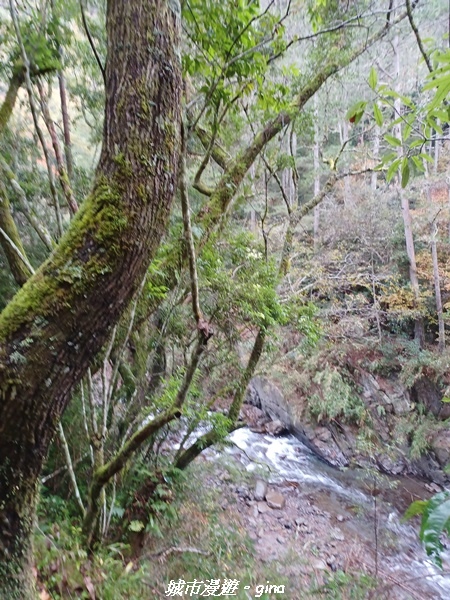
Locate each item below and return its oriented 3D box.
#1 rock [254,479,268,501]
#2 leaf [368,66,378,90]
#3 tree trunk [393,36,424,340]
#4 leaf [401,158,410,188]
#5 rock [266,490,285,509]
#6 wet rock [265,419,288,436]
[{"bbox_3d":[0.724,3.761,8.600,0.260,0.320,0.320,0,4,0],"label":"rock"},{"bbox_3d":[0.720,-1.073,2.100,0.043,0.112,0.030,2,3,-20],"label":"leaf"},{"bbox_3d":[7.220,-4.581,17.300,0.600,12.758,0.500,-2,-3,0],"label":"tree trunk"},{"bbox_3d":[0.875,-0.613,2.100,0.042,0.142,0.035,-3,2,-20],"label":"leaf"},{"bbox_3d":[0.998,3.868,8.400,0.340,0.230,0.330,-1,4,-20],"label":"rock"},{"bbox_3d":[1.295,3.237,11.000,0.500,0.330,0.420,-1,4,-20],"label":"wet rock"}]

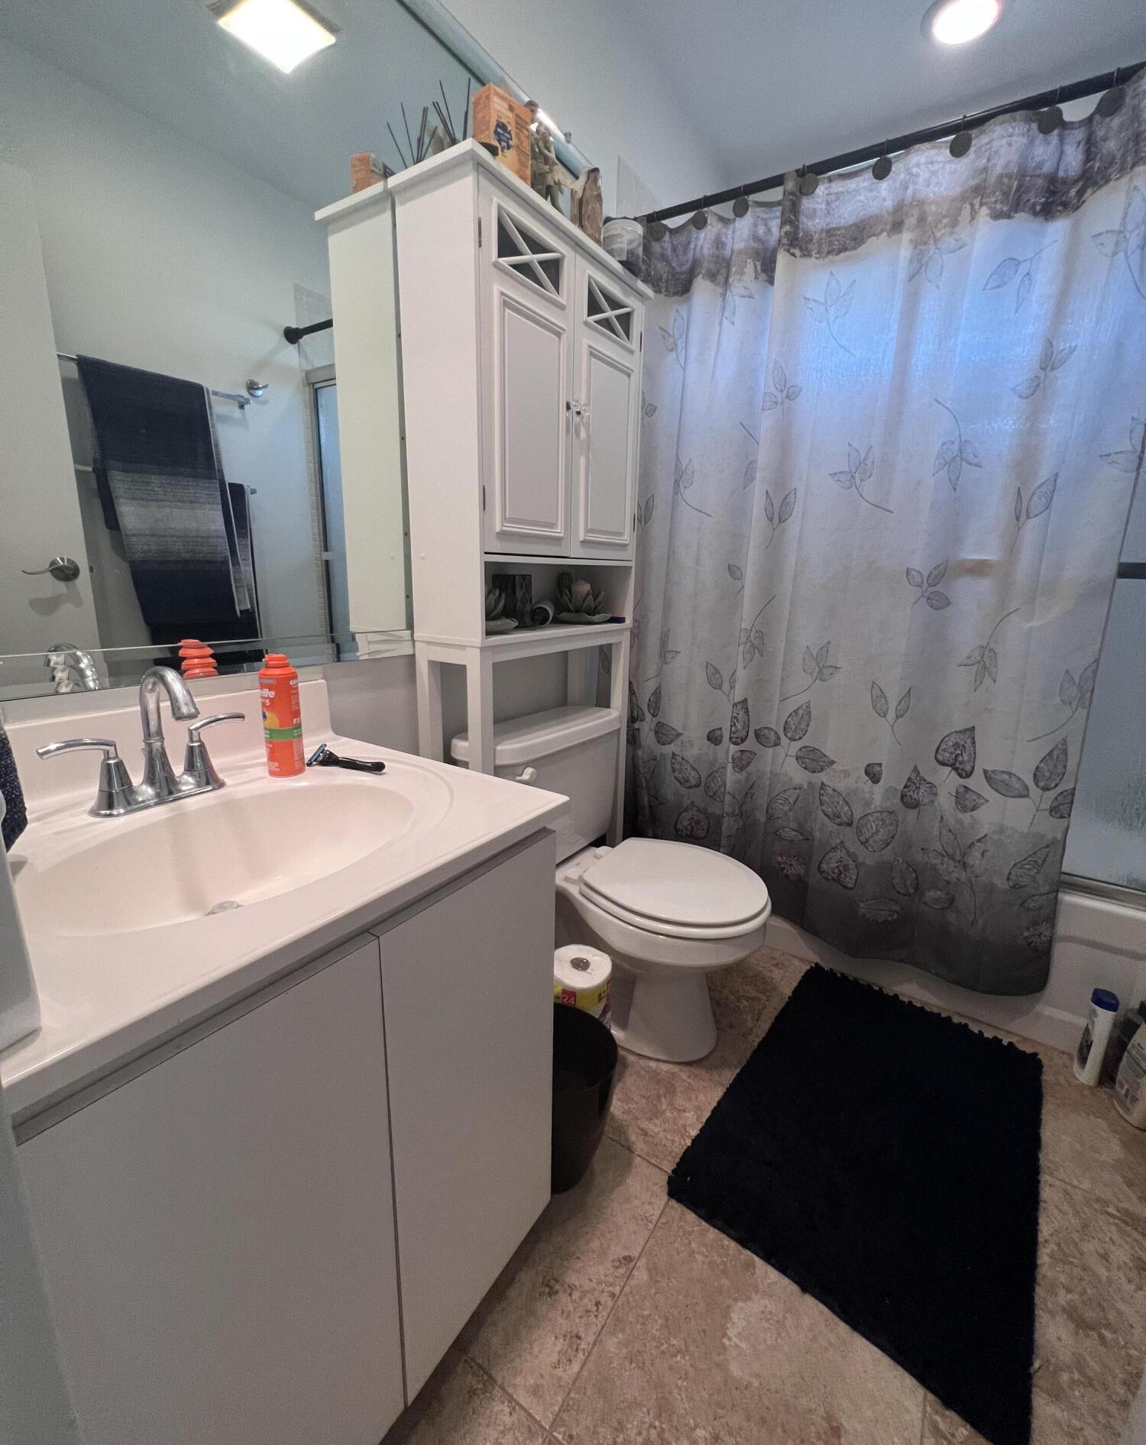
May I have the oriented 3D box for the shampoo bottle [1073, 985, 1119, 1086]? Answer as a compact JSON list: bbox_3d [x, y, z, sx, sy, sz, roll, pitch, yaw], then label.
[{"bbox_3d":[1.204,0.726,1.322,0.042,0.215,0.064,5,15,12],"label":"shampoo bottle"}]

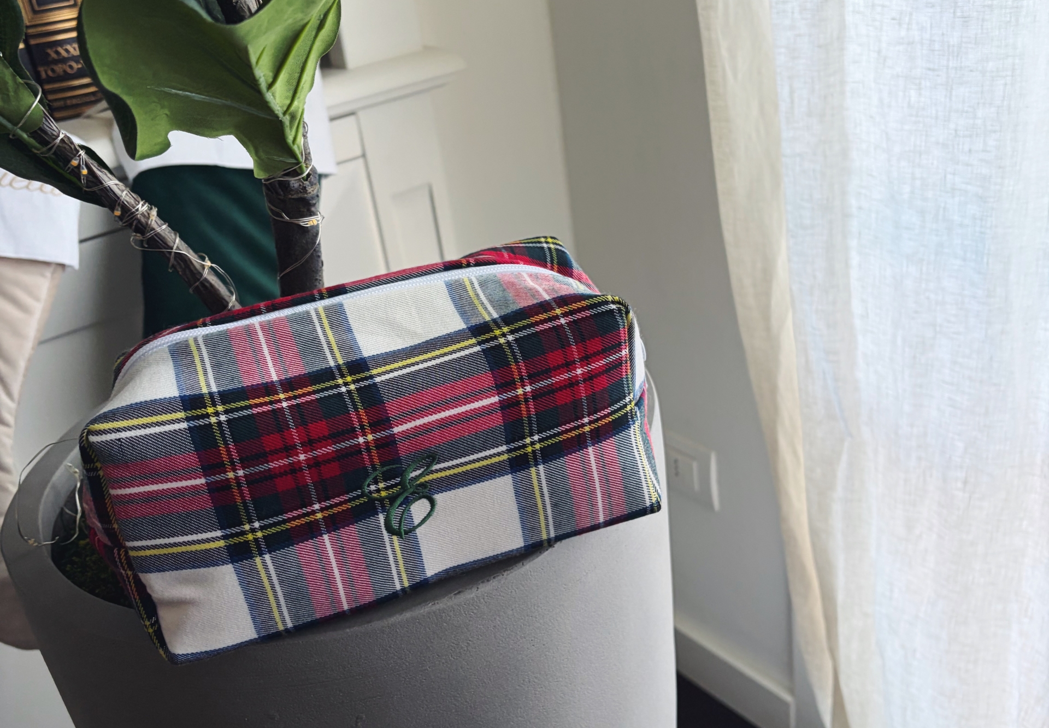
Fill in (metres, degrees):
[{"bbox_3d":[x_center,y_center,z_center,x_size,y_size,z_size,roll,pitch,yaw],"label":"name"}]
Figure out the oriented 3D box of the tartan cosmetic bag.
[{"bbox_3d":[-0.072,0.030,0.531,0.246,0.124,0.113,-15,21,-9],"label":"tartan cosmetic bag"}]

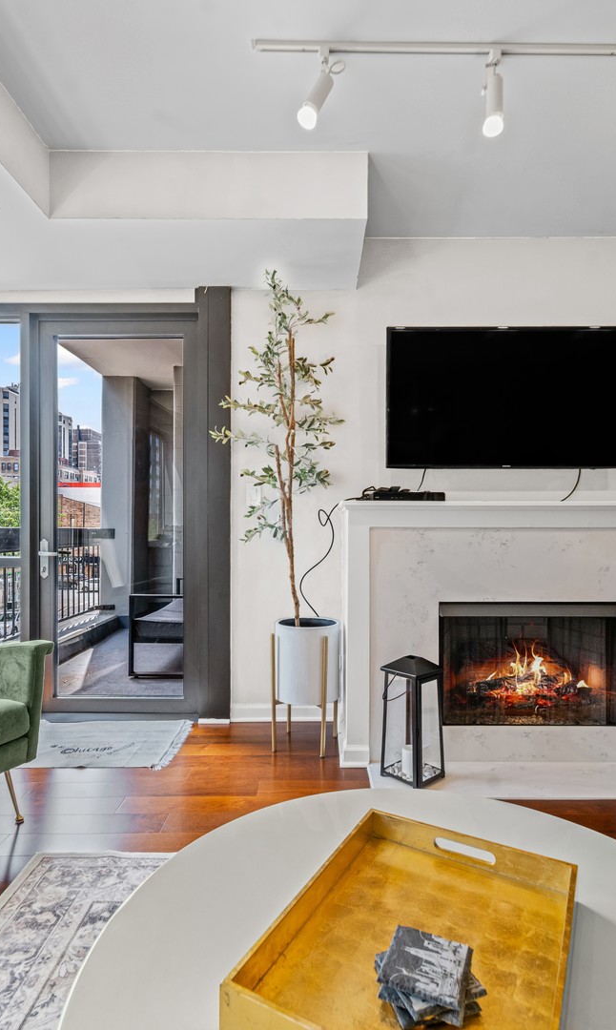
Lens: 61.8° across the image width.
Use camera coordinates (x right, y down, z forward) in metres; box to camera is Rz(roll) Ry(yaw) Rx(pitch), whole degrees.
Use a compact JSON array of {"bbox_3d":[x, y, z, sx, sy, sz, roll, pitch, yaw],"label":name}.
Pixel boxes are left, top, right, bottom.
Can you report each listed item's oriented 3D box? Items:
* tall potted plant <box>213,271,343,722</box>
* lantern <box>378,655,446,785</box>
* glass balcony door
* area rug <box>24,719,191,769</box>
[{"bbox_3d":[-0.120,-0.030,2.480,0.620,2.250,0.540,0,-1,0],"label":"tall potted plant"},{"bbox_3d":[0.443,0.846,2.165,0.175,0.510,0.175,0,0,-42],"label":"lantern"},{"bbox_3d":[-1.090,0.010,2.860,0.910,2.180,0.080,0,-1,1],"label":"glass balcony door"},{"bbox_3d":[-1.040,1.106,2.510,0.850,0.012,0.510,0,0,0],"label":"area rug"}]

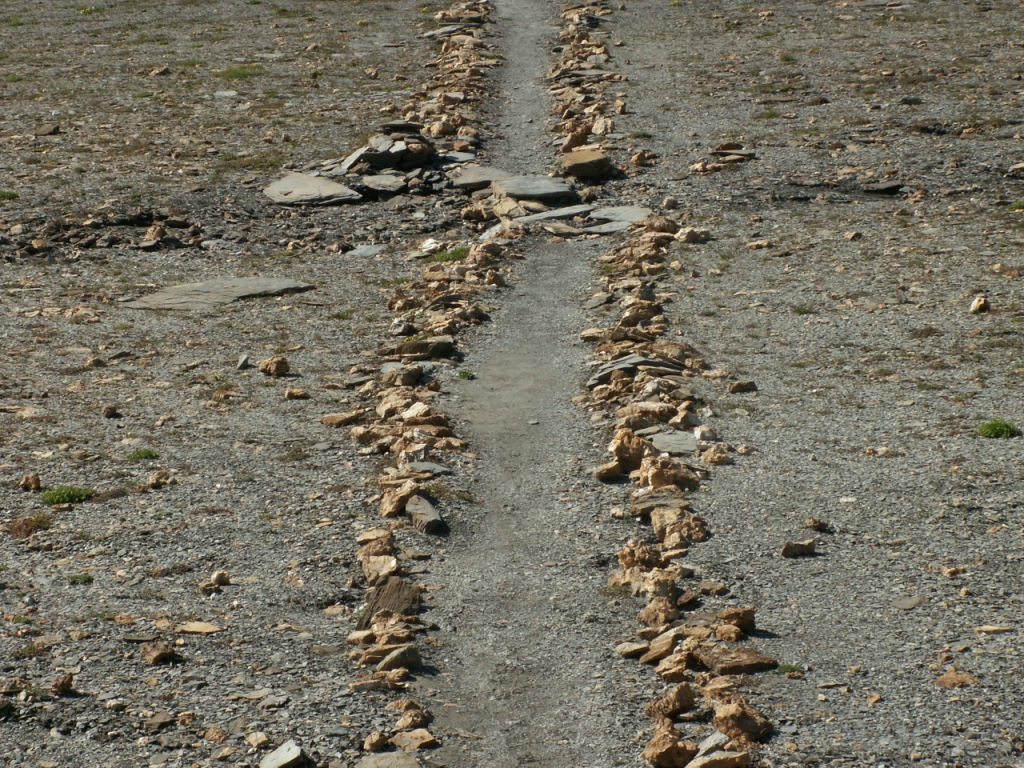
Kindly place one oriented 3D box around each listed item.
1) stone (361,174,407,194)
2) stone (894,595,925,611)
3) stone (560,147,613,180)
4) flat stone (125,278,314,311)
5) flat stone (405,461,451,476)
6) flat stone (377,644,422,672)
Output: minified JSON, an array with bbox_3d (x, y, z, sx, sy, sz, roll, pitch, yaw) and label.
[{"bbox_3d":[-0.952,-1.482,25.873,0.340,0.075,0.320,0,12,0],"label":"stone"},{"bbox_3d":[1.688,0.928,14.819,0.140,0.025,0.140,0,12,0],"label":"stone"},{"bbox_3d":[0.562,-1.672,26.525,0.390,0.170,0.380,0,12,0],"label":"stone"},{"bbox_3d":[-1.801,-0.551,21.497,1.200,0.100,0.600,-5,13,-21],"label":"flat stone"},{"bbox_3d":[-0.413,0.413,17.041,0.220,0.035,0.170,0,12,0],"label":"flat stone"},{"bbox_3d":[-0.448,1.094,13.907,0.180,0.085,0.120,0,12,0],"label":"flat stone"}]

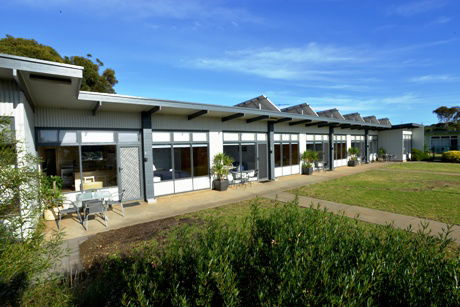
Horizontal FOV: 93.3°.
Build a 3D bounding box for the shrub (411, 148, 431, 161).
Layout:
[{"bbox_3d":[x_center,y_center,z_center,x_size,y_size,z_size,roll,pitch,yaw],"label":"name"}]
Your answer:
[{"bbox_3d":[19.179,0.132,21.920,1.350,1.250,1.700,-3,2,-38],"label":"shrub"}]

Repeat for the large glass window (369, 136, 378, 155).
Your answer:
[{"bbox_3d":[14.509,-0.824,22.123,2.600,2.000,0.120,-3,2,-38],"label":"large glass window"}]

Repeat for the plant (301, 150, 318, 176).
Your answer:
[{"bbox_3d":[5.141,0.545,14.132,1.000,1.580,1.000,-3,2,-38],"label":"plant"}]

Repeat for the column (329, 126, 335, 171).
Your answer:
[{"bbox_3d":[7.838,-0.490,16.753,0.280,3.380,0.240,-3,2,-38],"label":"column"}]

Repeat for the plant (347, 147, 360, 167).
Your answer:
[{"bbox_3d":[10.483,0.263,18.379,1.000,1.620,1.000,-3,2,-38],"label":"plant"}]

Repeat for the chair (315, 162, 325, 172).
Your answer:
[{"bbox_3d":[6.068,0.887,14.838,0.600,0.820,0.560,-2,2,-20],"label":"chair"}]

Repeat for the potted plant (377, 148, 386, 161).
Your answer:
[{"bbox_3d":[15.440,0.164,22.220,0.850,1.300,0.850,-3,2,-38],"label":"potted plant"}]

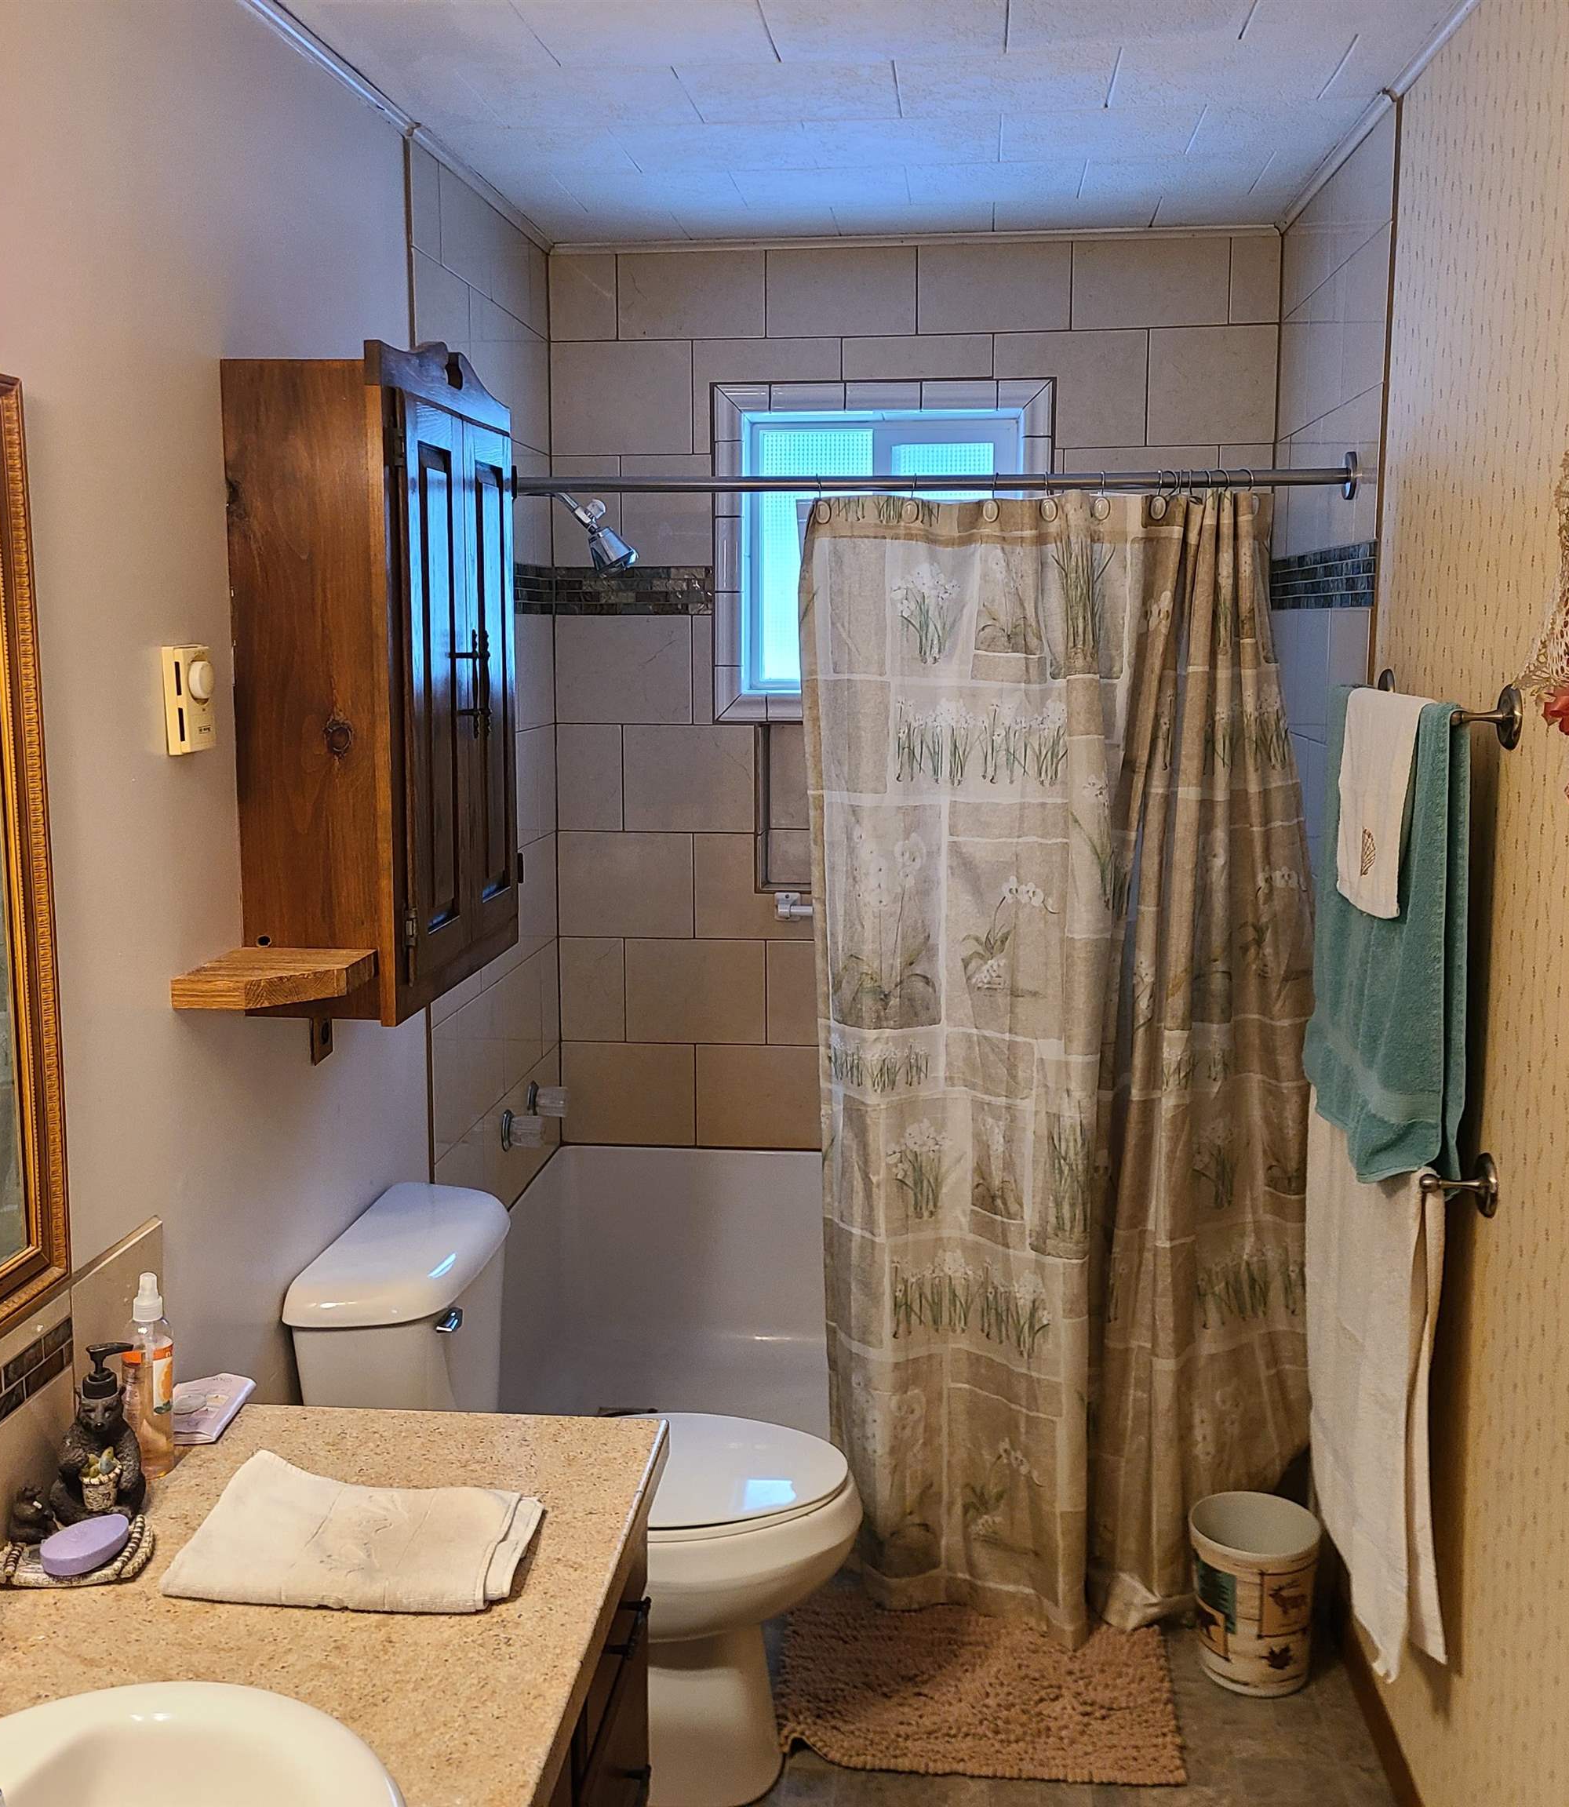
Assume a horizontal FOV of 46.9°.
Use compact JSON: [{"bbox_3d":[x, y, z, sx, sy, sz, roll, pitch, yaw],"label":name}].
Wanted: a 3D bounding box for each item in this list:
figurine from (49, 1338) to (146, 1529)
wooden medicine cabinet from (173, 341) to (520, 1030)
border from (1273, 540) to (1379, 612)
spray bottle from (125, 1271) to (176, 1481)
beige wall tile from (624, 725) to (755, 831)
[{"bbox_3d":[-0.664,0.512,1.755,0.096,0.166,0.088,-4,9,-24],"label":"figurine"},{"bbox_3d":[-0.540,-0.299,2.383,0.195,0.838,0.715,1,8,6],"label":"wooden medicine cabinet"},{"bbox_3d":[0.940,-0.566,3.194,0.010,0.099,0.954,1,9,6],"label":"border"},{"bbox_3d":[-0.646,0.478,1.838,0.048,0.205,0.048,3,9,19],"label":"spray bottle"},{"bbox_3d":[-0.203,-0.266,3.866,0.285,0.230,0.010,1,9,6],"label":"beige wall tile"}]

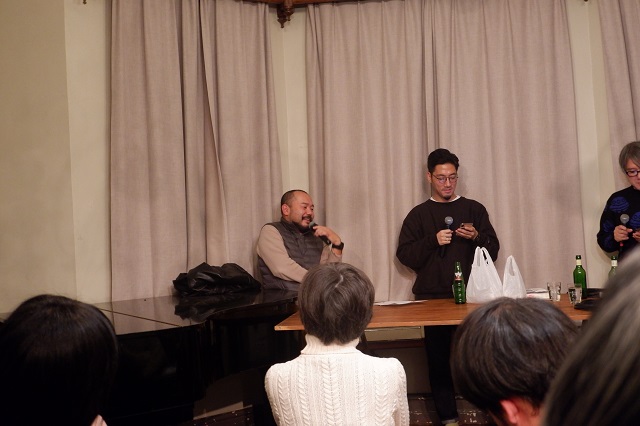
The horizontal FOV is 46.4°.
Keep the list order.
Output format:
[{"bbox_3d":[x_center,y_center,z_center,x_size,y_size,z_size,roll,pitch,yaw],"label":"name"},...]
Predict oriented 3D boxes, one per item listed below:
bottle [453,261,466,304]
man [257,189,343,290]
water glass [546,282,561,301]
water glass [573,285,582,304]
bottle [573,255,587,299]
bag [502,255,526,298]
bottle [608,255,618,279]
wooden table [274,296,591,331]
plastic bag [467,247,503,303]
[{"bbox_3d":[0.783,0.389,4.202,0.062,0.238,0.062,-3,1,0],"label":"bottle"},{"bbox_3d":[-0.019,0.576,4.461,0.600,1.432,0.800,-4,1,-40],"label":"man"},{"bbox_3d":[1.291,0.434,4.140,0.073,0.100,0.073,-3,1,0],"label":"water glass"},{"bbox_3d":[1.360,0.434,3.985,0.073,0.100,0.073,-3,1,0],"label":"water glass"},{"bbox_3d":[1.447,0.353,4.183,0.073,0.245,0.073,-3,1,0],"label":"bottle"},{"bbox_3d":[1.092,0.365,4.233,0.125,0.255,0.110,-3,1,0],"label":"bag"},{"bbox_3d":[1.595,0.356,4.034,0.073,0.245,0.073,-3,1,0],"label":"bottle"},{"bbox_3d":[0.770,0.887,3.984,1.900,0.750,0.740,-3,1,4],"label":"wooden table"},{"bbox_3d":[0.916,0.344,4.207,0.195,0.315,0.150,-3,1,0],"label":"plastic bag"}]

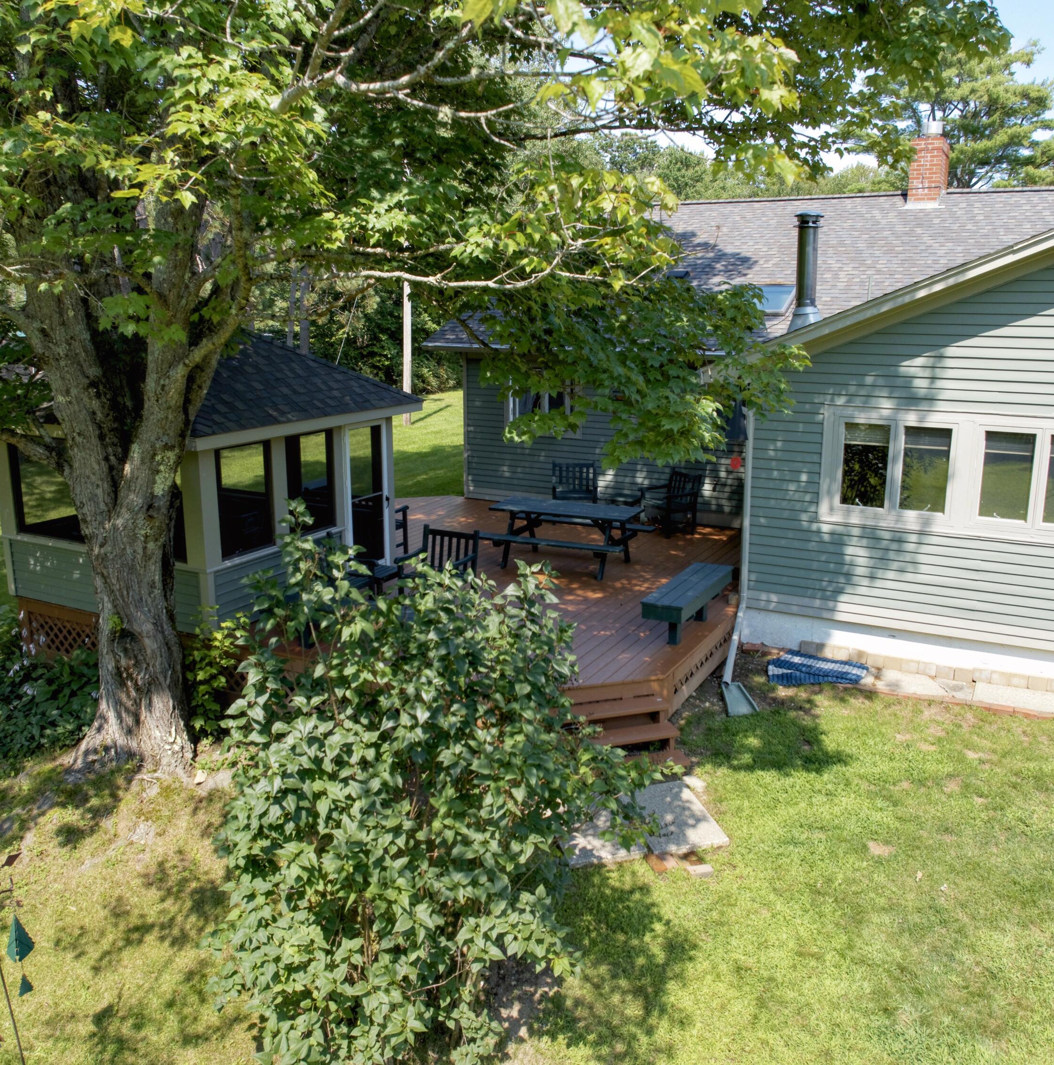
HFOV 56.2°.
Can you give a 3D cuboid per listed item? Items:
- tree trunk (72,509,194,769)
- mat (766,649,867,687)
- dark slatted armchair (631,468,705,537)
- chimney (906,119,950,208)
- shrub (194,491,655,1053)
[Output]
[{"bbox_3d":[-3.408,0.844,8.565,0.950,2.320,0.900,-5,14,-22],"label":"tree trunk"},{"bbox_3d":[2.924,1.407,10.070,0.960,0.070,0.860,10,16,37],"label":"mat"},{"bbox_3d":[2.062,-0.438,14.269,0.700,0.880,0.680,-7,15,-30],"label":"dark slatted armchair"},{"bbox_3d":[6.888,-6.256,16.907,0.540,1.420,0.820,7,14,26],"label":"chimney"},{"bbox_3d":[-0.510,1.357,5.236,2.100,2.950,1.850,-1,13,-6],"label":"shrub"}]

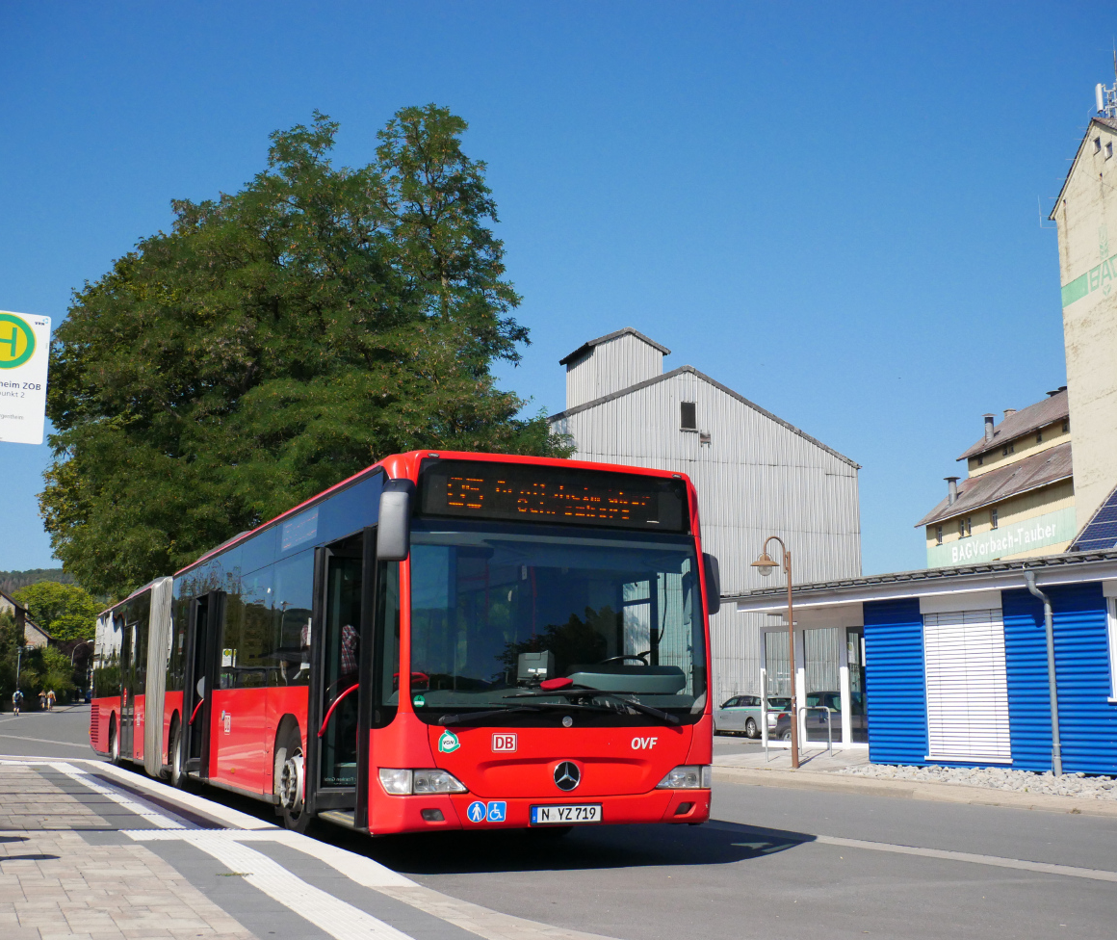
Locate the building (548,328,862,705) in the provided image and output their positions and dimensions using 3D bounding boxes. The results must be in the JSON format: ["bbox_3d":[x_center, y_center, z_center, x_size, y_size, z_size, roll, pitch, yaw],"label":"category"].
[{"bbox_3d":[2.312,2.623,53.467,15.000,17.000,15.500,4,-11,-20],"label":"building"}]

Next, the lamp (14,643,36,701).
[{"bbox_3d":[-36.183,14.096,82.812,0.450,4.382,0.450,0,-11,0],"label":"lamp"}]

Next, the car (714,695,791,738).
[{"bbox_3d":[6.586,8.304,41.481,1.800,1.460,4.500,5,-12,-24],"label":"car"}]

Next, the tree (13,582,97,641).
[{"bbox_3d":[-49.854,16.966,120.942,9.000,12.209,9.000,0,-11,0],"label":"tree"}]

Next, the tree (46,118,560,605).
[{"bbox_3d":[-8.360,-2.144,41.119,17.408,21.623,15.500,0,-11,0],"label":"tree"}]

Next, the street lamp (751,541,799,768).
[{"bbox_3d":[3.261,2.722,18.581,0.740,3.499,0.450,5,-12,-26],"label":"street lamp"}]

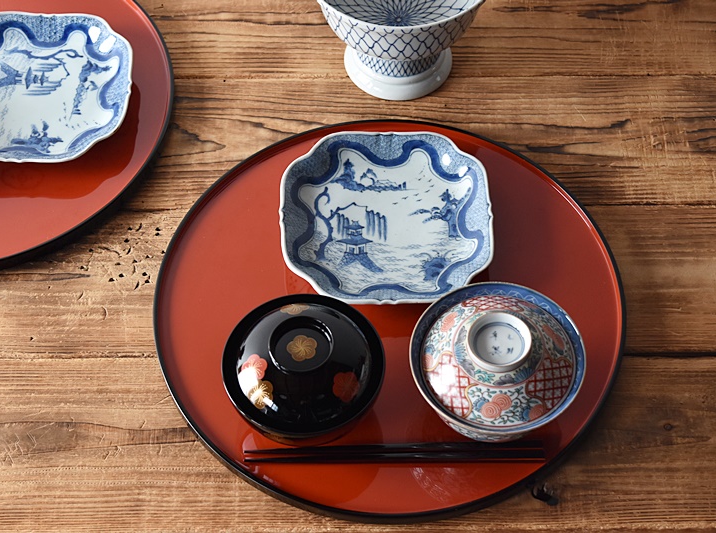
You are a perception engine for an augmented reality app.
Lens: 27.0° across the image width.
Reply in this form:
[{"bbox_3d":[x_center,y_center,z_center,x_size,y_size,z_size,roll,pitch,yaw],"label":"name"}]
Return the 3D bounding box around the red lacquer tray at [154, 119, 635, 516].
[{"bbox_3d":[0.024,0.033,1.152,0.362,0.020,0.362,0,56,0],"label":"red lacquer tray"}]

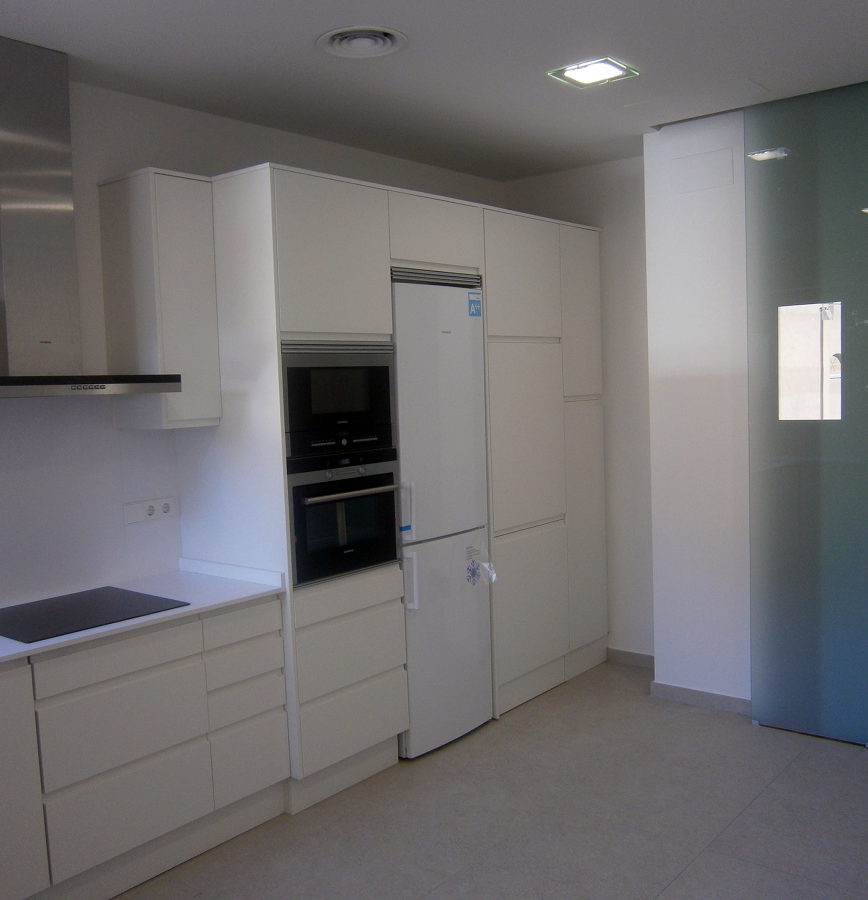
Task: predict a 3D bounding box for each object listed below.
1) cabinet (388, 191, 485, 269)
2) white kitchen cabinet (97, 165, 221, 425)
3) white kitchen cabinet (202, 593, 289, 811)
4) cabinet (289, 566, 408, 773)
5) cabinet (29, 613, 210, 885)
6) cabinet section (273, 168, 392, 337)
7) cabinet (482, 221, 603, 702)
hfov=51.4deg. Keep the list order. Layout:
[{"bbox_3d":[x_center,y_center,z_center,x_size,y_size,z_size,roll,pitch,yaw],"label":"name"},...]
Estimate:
[{"bbox_3d":[-0.225,-0.940,4.151,0.650,0.311,0.627,2,6,41],"label":"cabinet"},{"bbox_3d":[-1.056,-0.562,3.504,0.349,0.945,0.268,2,6,41],"label":"white kitchen cabinet"},{"bbox_3d":[-0.904,0.910,3.478,0.610,0.684,0.343,2,6,41],"label":"white kitchen cabinet"},{"bbox_3d":[-0.566,0.846,3.821,0.650,0.735,0.603,2,6,41],"label":"cabinet"},{"bbox_3d":[-1.210,0.947,3.126,0.610,0.684,0.593,2,6,41],"label":"cabinet"},{"bbox_3d":[-0.598,-0.751,3.688,0.600,0.602,0.596,1,5,40],"label":"cabinet section"},{"bbox_3d":[0.365,0.040,4.870,0.650,2.426,1.068,2,6,41],"label":"cabinet"}]

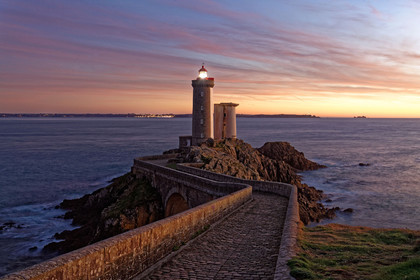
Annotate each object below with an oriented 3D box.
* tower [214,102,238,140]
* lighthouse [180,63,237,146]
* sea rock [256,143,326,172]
[{"bbox_3d":[5.585,-5.638,135.898,7.800,13.200,7.600,0,3,0],"label":"tower"},{"bbox_3d":[-0.494,-11.148,130.580,18.800,27.000,12.500,0,3,0],"label":"lighthouse"},{"bbox_3d":[34.864,6.344,168.622,28.000,11.200,19.000,0,3,0],"label":"sea rock"}]

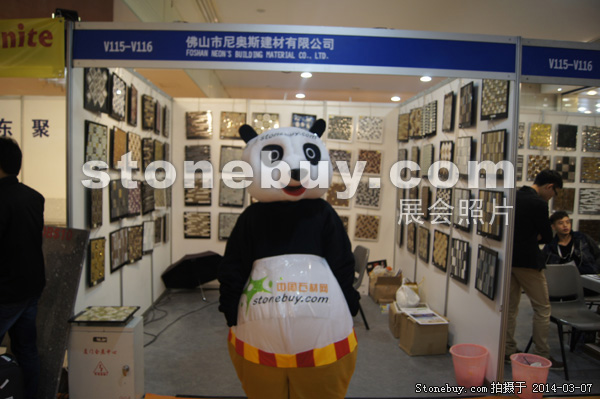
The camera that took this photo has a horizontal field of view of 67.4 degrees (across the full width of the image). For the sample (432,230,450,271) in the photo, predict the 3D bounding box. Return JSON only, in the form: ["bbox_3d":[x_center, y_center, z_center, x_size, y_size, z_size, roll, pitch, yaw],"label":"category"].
[{"bbox_3d":[1.361,0.491,4.323,0.030,0.350,0.350,1,3,-3],"label":"sample"}]

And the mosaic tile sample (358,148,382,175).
[{"bbox_3d":[0.923,-0.489,5.965,0.325,0.355,0.028,1,3,-4],"label":"mosaic tile sample"}]

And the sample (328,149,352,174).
[{"bbox_3d":[0.536,-0.494,5.985,0.325,0.335,0.030,1,3,-3],"label":"sample"}]

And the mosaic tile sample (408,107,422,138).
[{"bbox_3d":[1.351,-0.877,5.210,0.022,0.346,0.338,1,3,-8],"label":"mosaic tile sample"}]

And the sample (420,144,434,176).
[{"bbox_3d":[1.356,-0.396,4.722,0.028,0.340,0.335,1,3,-2],"label":"sample"}]

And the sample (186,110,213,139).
[{"bbox_3d":[-1.325,-0.973,5.929,0.339,0.357,0.022,2,4,3],"label":"sample"}]

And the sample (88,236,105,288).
[{"bbox_3d":[-1.550,0.470,3.432,0.022,0.347,0.330,1,3,-6],"label":"sample"}]

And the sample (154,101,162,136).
[{"bbox_3d":[-1.597,-0.909,5.050,0.022,0.357,0.337,1,3,-11],"label":"sample"}]

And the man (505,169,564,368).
[{"bbox_3d":[1.956,0.557,3.730,0.550,1.650,0.470,1,3,-11],"label":"man"}]

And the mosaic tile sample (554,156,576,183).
[{"bbox_3d":[3.679,-0.421,6.244,0.320,0.358,0.025,1,3,-3],"label":"mosaic tile sample"}]

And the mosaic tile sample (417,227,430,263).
[{"bbox_3d":[1.355,0.482,4.871,0.025,0.357,0.338,1,3,-3],"label":"mosaic tile sample"}]

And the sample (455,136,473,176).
[{"bbox_3d":[1.413,-0.359,3.833,0.030,0.345,0.335,1,3,-3],"label":"sample"}]

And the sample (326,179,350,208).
[{"bbox_3d":[0.505,-0.063,5.965,0.315,0.352,0.028,1,3,-4],"label":"sample"}]

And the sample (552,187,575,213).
[{"bbox_3d":[3.635,0.019,6.198,0.335,0.355,0.025,1,3,-3],"label":"sample"}]

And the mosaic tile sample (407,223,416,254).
[{"bbox_3d":[1.286,0.437,5.174,0.026,0.342,0.340,2,4,0],"label":"mosaic tile sample"}]

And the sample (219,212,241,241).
[{"bbox_3d":[-0.890,0.361,5.910,0.335,0.355,0.030,1,3,-3],"label":"sample"}]

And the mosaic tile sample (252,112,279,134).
[{"bbox_3d":[-0.445,-0.943,5.865,0.337,0.350,0.030,1,3,-3],"label":"mosaic tile sample"}]

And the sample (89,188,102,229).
[{"bbox_3d":[-1.470,0.036,3.230,0.028,0.332,0.335,1,3,-12],"label":"sample"}]

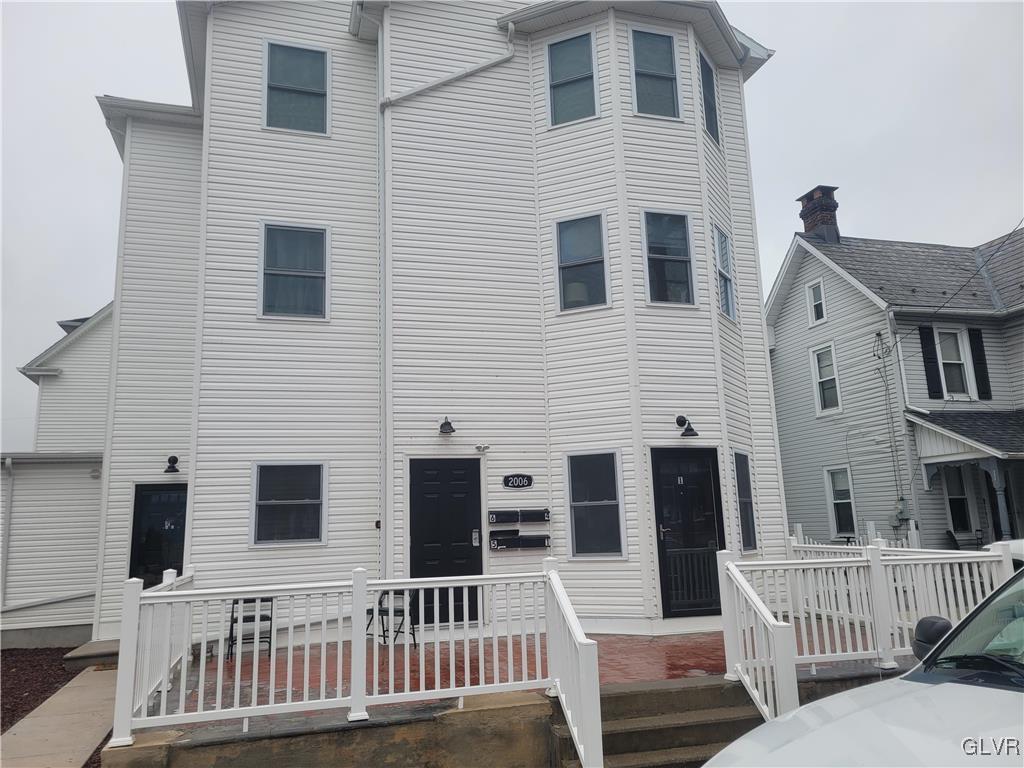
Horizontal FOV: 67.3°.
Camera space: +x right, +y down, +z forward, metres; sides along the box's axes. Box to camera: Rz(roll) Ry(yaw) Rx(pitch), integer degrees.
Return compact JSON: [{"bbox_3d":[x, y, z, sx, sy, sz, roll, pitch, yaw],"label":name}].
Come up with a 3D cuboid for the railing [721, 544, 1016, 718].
[{"bbox_3d":[3.325,2.062,6.340,3.080,1.420,0.860,1,-12,-16],"label":"railing"}]

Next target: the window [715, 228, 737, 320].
[{"bbox_3d":[3.084,-1.617,11.175,0.080,1.280,0.660,-8,-12,31],"label":"window"}]

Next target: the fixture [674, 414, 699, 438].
[{"bbox_3d":[2.242,0.521,9.838,0.250,0.290,0.311,1,-11,-17],"label":"fixture"}]

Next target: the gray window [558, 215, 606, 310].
[{"bbox_3d":[0.951,-1.661,10.518,0.660,1.280,0.100,-8,-13,28],"label":"gray window"}]

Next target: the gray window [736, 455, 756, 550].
[{"bbox_3d":[3.175,1.593,10.420,0.100,1.290,0.660,-9,-14,30],"label":"gray window"}]

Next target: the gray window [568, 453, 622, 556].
[{"bbox_3d":[1.058,1.550,9.876,0.660,1.280,0.080,-6,-11,23],"label":"gray window"}]

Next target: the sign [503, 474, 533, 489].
[{"bbox_3d":[0.079,1.266,10.021,0.405,0.205,0.025,1,-11,-17],"label":"sign"}]

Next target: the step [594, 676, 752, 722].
[{"bbox_3d":[1.089,2.496,6.107,1.600,0.180,0.420,1,-12,-16],"label":"step"}]

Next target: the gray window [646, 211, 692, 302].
[{"bbox_3d":[2.121,-1.697,10.396,0.660,1.280,0.080,1,-11,-17],"label":"gray window"}]

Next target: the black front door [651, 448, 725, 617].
[{"bbox_3d":[2.251,1.842,9.661,0.940,2.080,0.080,1,-12,-16],"label":"black front door"}]

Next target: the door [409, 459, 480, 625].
[{"bbox_3d":[-0.821,1.952,9.674,0.920,2.040,0.080,1,-12,-16],"label":"door"}]

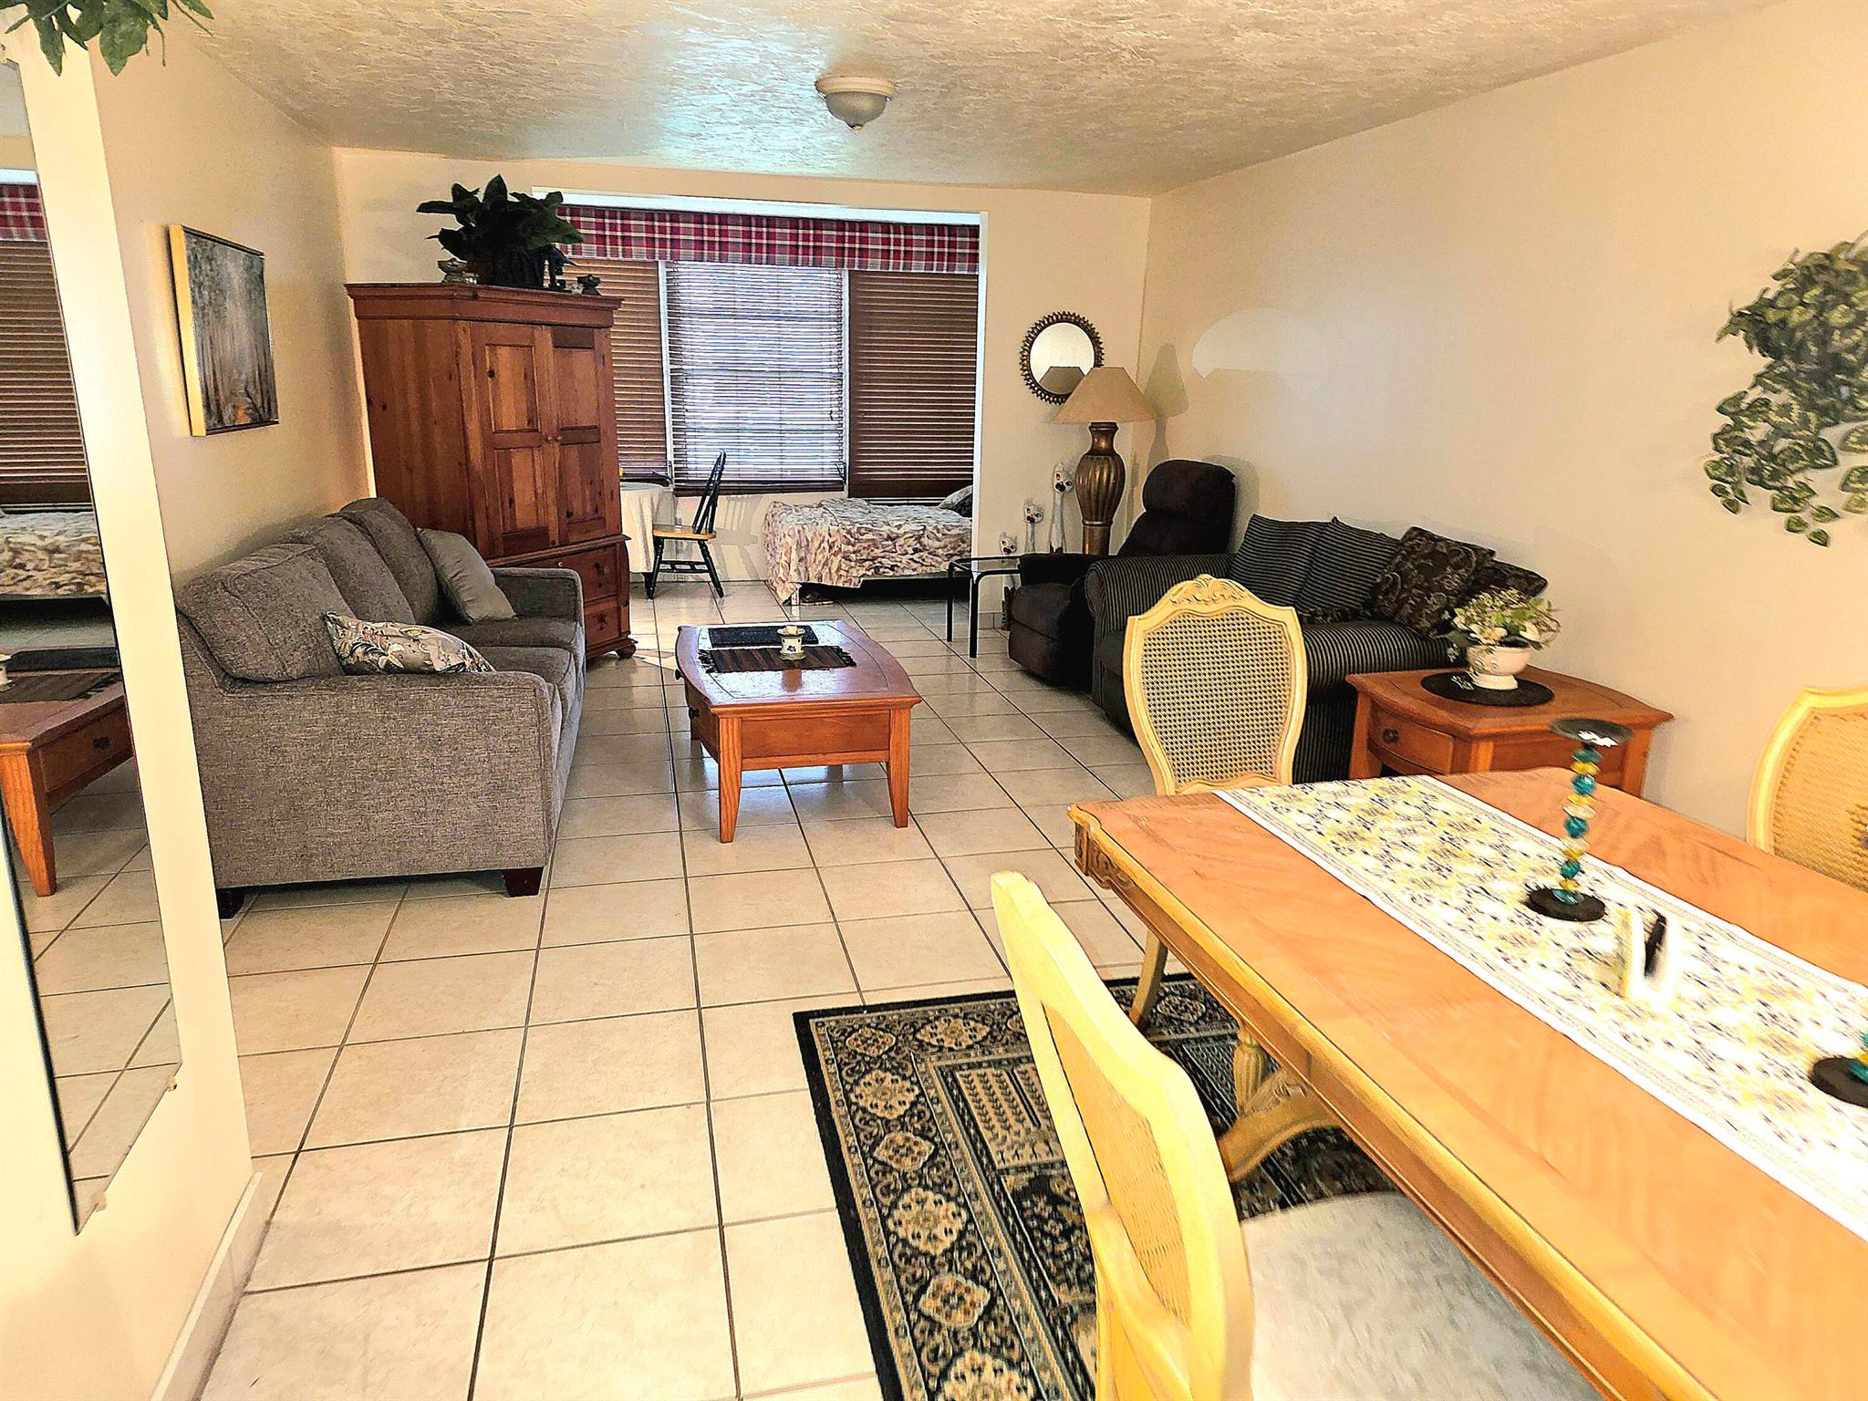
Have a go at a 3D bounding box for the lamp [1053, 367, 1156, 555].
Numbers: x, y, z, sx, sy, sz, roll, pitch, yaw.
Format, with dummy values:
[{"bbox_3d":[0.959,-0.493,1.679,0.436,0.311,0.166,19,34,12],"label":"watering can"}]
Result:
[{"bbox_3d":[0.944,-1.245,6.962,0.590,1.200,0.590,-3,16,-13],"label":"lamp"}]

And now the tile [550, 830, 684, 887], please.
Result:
[{"bbox_3d":[-1.002,0.509,3.950,0.402,0.012,0.406,-3,15,-13],"label":"tile"}]

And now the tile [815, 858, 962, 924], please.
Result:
[{"bbox_3d":[-0.130,0.580,3.786,0.398,0.010,0.398,-3,16,-13],"label":"tile"}]

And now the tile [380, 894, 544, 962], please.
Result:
[{"bbox_3d":[-1.294,0.629,3.446,0.396,0.010,0.396,-3,16,-13],"label":"tile"}]

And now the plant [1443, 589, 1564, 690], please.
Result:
[{"bbox_3d":[1.750,-0.189,3.796,0.310,0.290,0.310,-3,16,-13],"label":"plant"}]

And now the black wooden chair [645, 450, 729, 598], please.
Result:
[{"bbox_3d":[-1.685,-1.202,8.361,0.516,0.967,0.443,-3,16,-13],"label":"black wooden chair"}]

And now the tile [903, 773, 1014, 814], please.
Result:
[{"bbox_3d":[0.067,0.348,4.611,0.402,0.012,0.406,-3,15,-13],"label":"tile"}]

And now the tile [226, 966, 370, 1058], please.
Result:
[{"bbox_3d":[-1.600,0.756,2.992,0.398,0.010,0.398,-3,16,-13],"label":"tile"}]

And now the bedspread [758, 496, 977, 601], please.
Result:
[{"bbox_3d":[-0.348,-1.070,8.646,1.762,0.610,0.950,-3,16,-13],"label":"bedspread"}]

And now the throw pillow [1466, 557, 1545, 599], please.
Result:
[{"bbox_3d":[1.810,-0.306,4.182,0.150,0.410,0.430,30,6,-19],"label":"throw pillow"}]

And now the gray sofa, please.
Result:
[{"bbox_3d":[-1.804,-0.129,4.385,0.975,0.967,2.108,-3,16,-13],"label":"gray sofa"}]

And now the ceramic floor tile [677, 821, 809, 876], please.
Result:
[{"bbox_3d":[-0.614,0.494,4.073,0.398,0.010,0.398,-3,16,-13],"label":"ceramic floor tile"}]

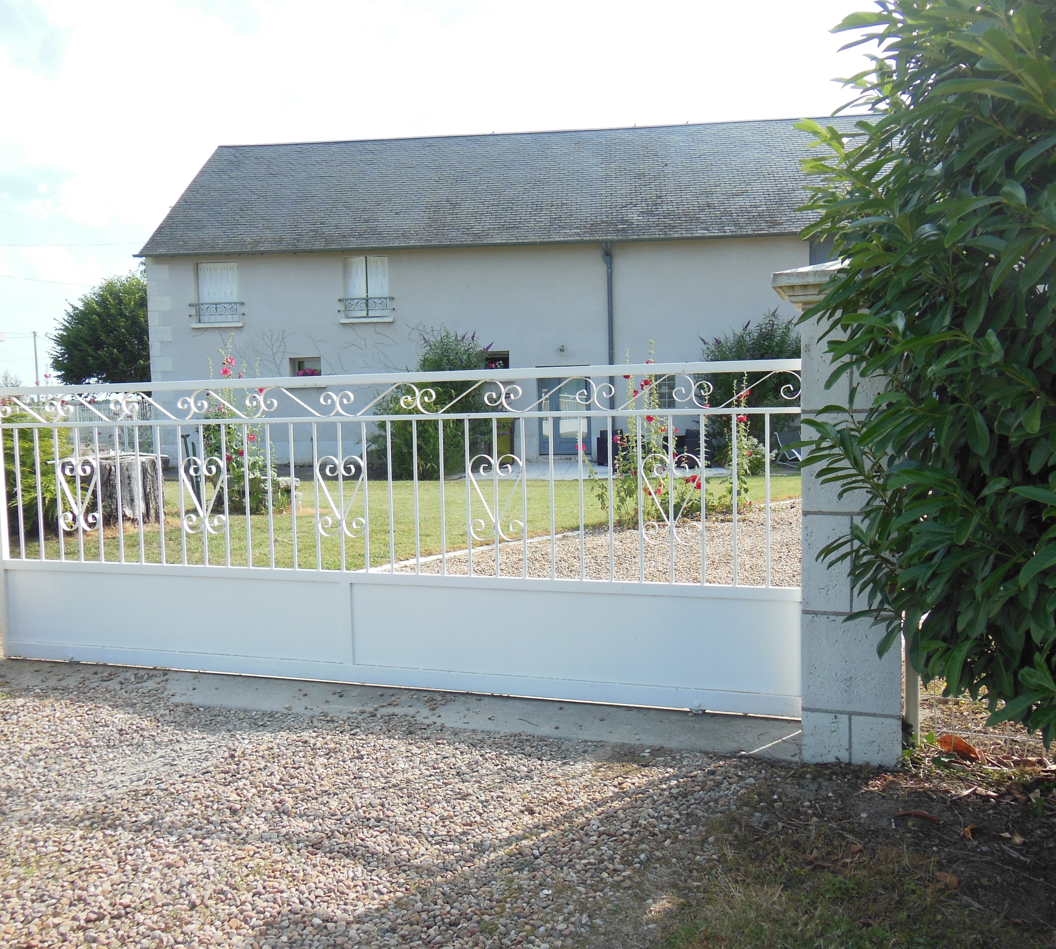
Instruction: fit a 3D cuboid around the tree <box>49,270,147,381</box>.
[{"bbox_3d":[-14.297,-4.426,33.500,6.900,7.400,6.900,-1,4,4],"label":"tree"}]

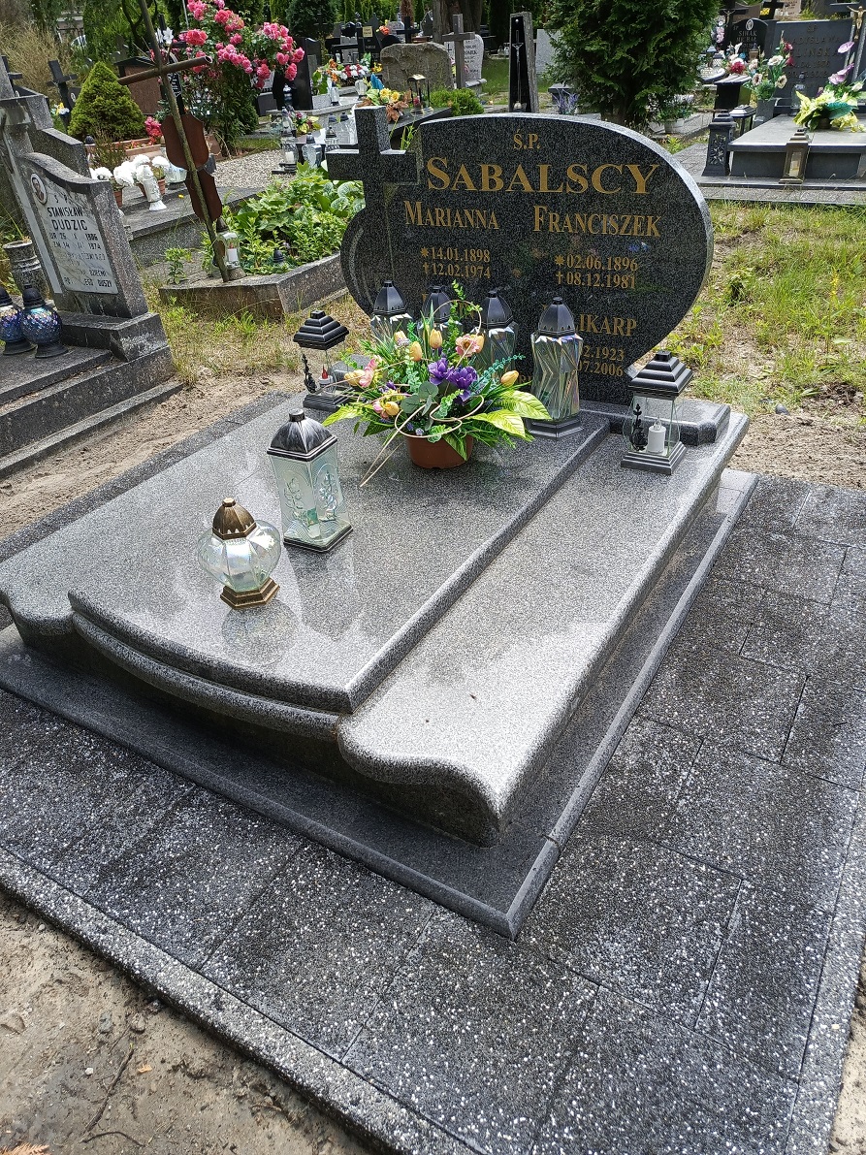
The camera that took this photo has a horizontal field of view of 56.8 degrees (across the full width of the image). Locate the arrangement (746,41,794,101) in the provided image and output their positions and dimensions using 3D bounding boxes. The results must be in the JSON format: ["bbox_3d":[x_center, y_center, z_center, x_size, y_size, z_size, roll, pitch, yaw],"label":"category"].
[{"bbox_3d":[3.582,-5.388,8.523,0.500,0.500,0.420,8,36,18],"label":"arrangement"}]

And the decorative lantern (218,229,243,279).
[{"bbox_3d":[-1.359,-2.178,5.368,0.155,0.270,0.155,-12,35,-9],"label":"decorative lantern"}]

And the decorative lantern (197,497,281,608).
[{"bbox_3d":[-0.494,-0.074,2.047,0.212,0.281,0.212,-14,35,-13],"label":"decorative lantern"}]

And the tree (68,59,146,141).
[{"bbox_3d":[-4.558,-6.660,11.200,1.050,1.000,1.050,15,39,27],"label":"tree"}]

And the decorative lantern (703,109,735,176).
[{"bbox_3d":[2.661,-4.018,7.423,0.235,0.490,0.235,16,39,27],"label":"decorative lantern"}]

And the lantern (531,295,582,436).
[{"bbox_3d":[0.419,-0.726,2.736,0.205,0.443,0.215,1,35,8],"label":"lantern"}]

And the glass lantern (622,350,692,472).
[{"bbox_3d":[0.718,-0.530,2.541,0.165,0.350,0.165,15,39,27],"label":"glass lantern"}]

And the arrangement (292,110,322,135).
[{"bbox_3d":[-1.655,-5.970,10.510,0.350,0.250,0.320,-8,35,-4],"label":"arrangement"}]

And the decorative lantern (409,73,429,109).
[{"bbox_3d":[-0.154,-5.532,9.100,0.170,0.350,0.170,7,36,17],"label":"decorative lantern"}]

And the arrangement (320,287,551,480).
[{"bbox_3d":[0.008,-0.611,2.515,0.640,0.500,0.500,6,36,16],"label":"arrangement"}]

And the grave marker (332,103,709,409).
[{"bbox_3d":[0.253,-1.115,2.784,1.390,0.933,0.088,15,40,27],"label":"grave marker"}]

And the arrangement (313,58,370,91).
[{"bbox_3d":[-1.309,-7.201,11.500,0.740,0.400,0.450,7,36,17],"label":"arrangement"}]

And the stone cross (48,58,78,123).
[{"bbox_3d":[-6.818,-8.895,14.719,0.140,1.050,0.600,25,44,36],"label":"stone cross"}]

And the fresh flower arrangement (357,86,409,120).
[{"bbox_3d":[-0.537,-5.142,8.700,0.530,0.330,0.420,7,36,17],"label":"fresh flower arrangement"}]

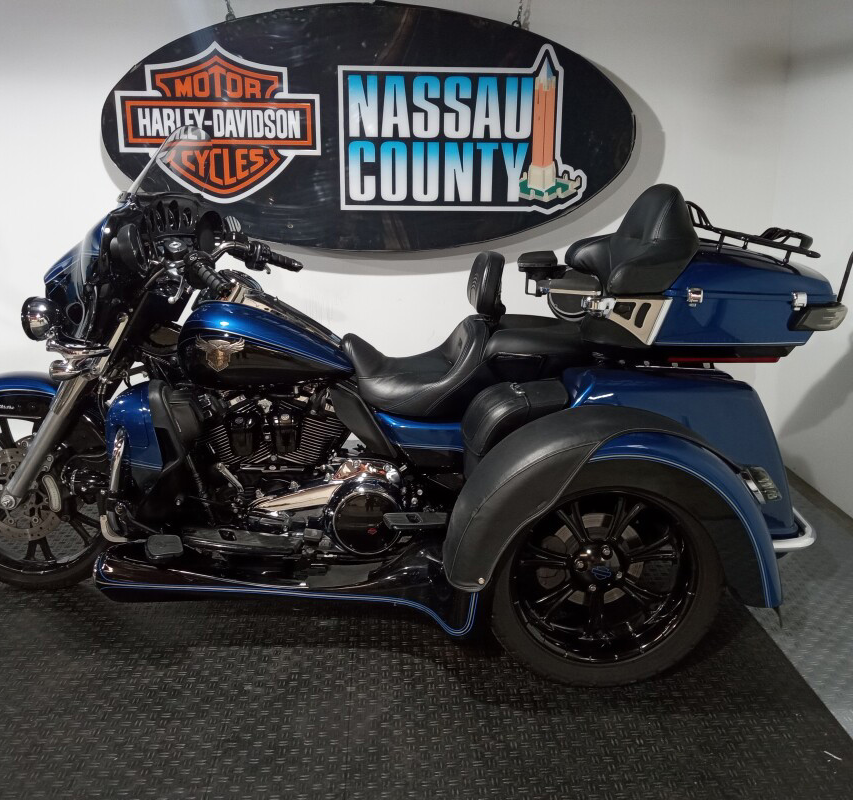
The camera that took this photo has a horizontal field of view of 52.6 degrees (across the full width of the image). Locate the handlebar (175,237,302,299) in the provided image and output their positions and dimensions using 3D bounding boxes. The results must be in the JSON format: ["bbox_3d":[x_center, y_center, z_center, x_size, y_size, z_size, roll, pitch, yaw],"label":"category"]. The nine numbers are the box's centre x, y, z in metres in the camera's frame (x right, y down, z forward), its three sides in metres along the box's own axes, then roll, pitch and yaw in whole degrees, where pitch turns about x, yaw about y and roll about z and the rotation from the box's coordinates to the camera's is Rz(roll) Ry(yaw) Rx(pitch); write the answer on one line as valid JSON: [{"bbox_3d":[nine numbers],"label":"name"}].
[{"bbox_3d":[-0.549,-0.400,2.491,0.270,0.150,0.840,1,16,5],"label":"handlebar"}]

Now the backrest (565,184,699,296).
[{"bbox_3d":[0.610,-0.481,2.504,0.310,0.290,0.560,0,16,-2],"label":"backrest"}]

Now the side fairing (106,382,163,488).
[{"bbox_3d":[-0.782,0.098,2.313,0.180,0.310,0.190,0,16,-2],"label":"side fairing"}]

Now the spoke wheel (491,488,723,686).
[{"bbox_3d":[0.445,0.414,2.241,0.650,0.650,0.215,0,16,-2],"label":"spoke wheel"}]

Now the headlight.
[{"bbox_3d":[-1.028,-0.219,2.320,0.105,0.125,0.125,1,16,5],"label":"headlight"}]

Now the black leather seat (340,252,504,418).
[{"bbox_3d":[-0.010,-0.216,2.560,0.480,0.450,0.400,0,16,-2],"label":"black leather seat"}]

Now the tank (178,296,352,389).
[{"bbox_3d":[-0.455,-0.189,2.554,0.510,0.270,0.360,0,16,-2],"label":"tank"}]

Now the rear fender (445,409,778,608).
[{"bbox_3d":[0.446,0.260,2.163,0.860,0.470,0.320,0,16,-2],"label":"rear fender"}]

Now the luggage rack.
[{"bbox_3d":[0.890,-0.497,2.509,0.410,0.170,0.400,0,16,-2],"label":"luggage rack"}]

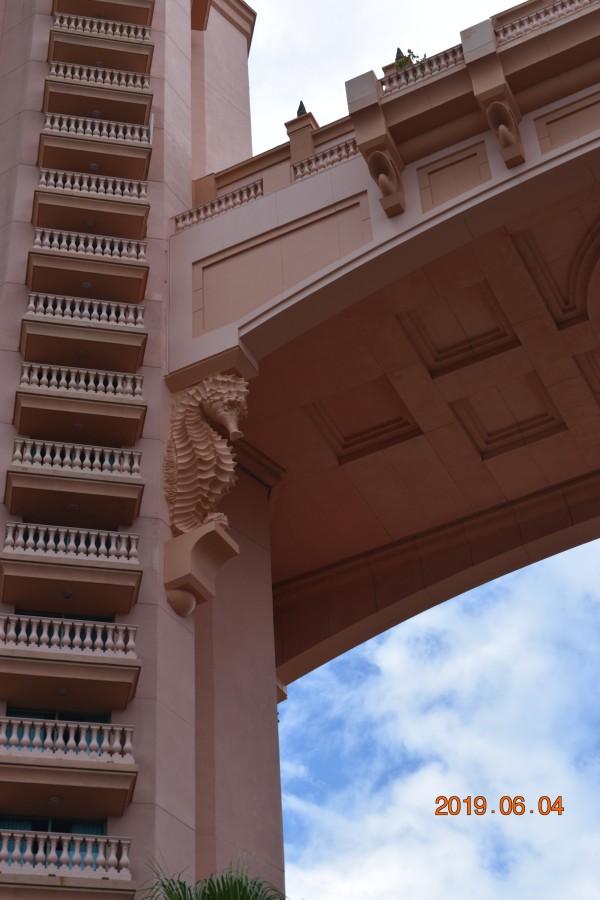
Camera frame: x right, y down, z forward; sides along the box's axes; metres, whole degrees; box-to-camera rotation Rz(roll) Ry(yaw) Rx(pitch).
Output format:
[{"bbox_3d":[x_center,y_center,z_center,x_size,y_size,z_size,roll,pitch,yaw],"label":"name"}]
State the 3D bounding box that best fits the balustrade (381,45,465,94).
[{"bbox_3d":[3.828,-11.583,52.953,2.900,0.860,0.270,-21,-46,17],"label":"balustrade"}]

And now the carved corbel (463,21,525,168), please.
[{"bbox_3d":[5.821,-10.588,51.322,0.960,4.761,1.863,-21,-46,17],"label":"carved corbel"}]

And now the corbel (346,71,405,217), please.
[{"bbox_3d":[2.192,-8.666,48.654,0.876,4.396,1.764,-21,-47,17],"label":"corbel"}]

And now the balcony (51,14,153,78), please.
[{"bbox_3d":[-7.055,-14.323,61.270,3.635,1.671,1.302,6,-44,-10],"label":"balcony"}]

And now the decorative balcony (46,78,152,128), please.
[{"bbox_3d":[-6.917,-12.152,59.204,3.635,1.671,1.302,6,-44,-10],"label":"decorative balcony"}]

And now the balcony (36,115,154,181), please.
[{"bbox_3d":[-6.293,-9.287,53.036,3.361,1.568,1.210,6,-45,-10],"label":"balcony"}]

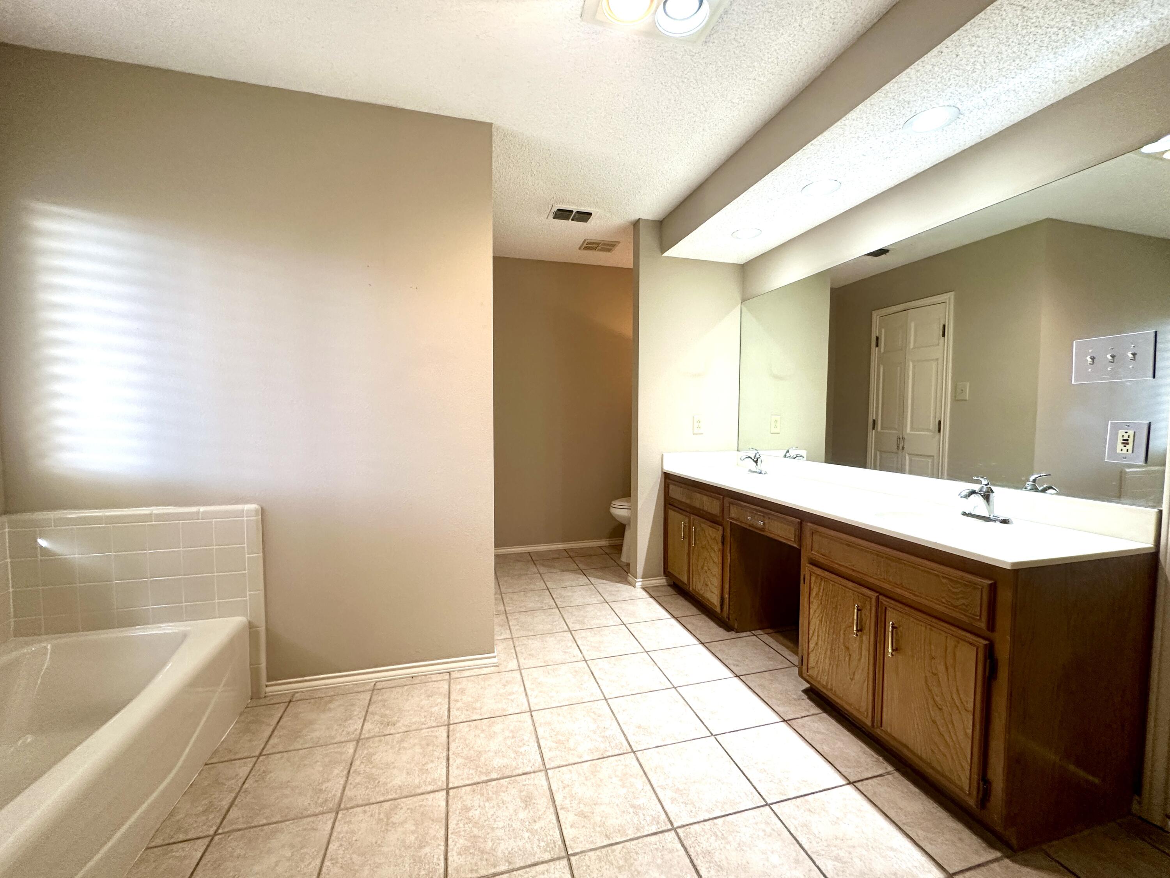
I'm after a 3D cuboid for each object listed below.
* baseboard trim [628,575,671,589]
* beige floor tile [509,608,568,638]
[{"bbox_3d":[0.457,0.975,3.310,0.280,0.063,0.145,-1,4,-15],"label":"baseboard trim"},{"bbox_3d":[-0.270,1.037,2.668,0.304,0.010,0.307,-1,3,-15],"label":"beige floor tile"}]

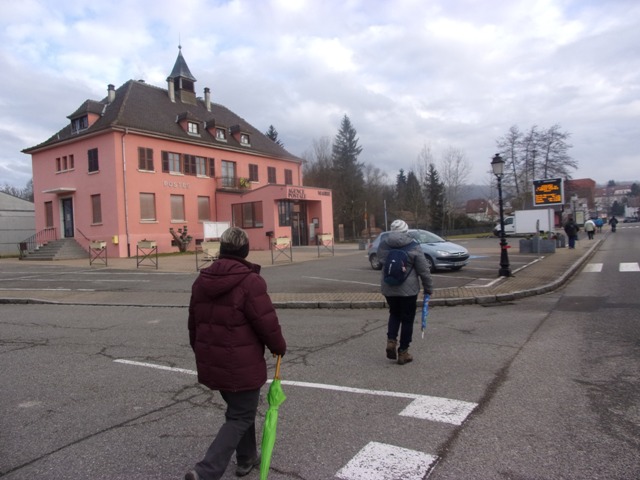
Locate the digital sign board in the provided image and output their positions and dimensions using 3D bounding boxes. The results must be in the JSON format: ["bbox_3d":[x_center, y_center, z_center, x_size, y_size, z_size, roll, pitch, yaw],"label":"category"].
[{"bbox_3d":[11.792,-2.472,23.800,1.580,1.300,0.220,-1,1,36],"label":"digital sign board"}]

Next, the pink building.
[{"bbox_3d":[-9.438,-7.386,36.359,16.532,16.300,19.460,-1,1,34],"label":"pink building"}]

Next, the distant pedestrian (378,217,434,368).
[{"bbox_3d":[0.987,0.623,5.483,0.600,1.680,0.580,-2,1,12],"label":"distant pedestrian"}]

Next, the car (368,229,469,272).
[{"bbox_3d":[3.540,0.359,16.889,1.680,1.440,3.850,-3,1,-37],"label":"car"}]

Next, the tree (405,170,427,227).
[{"bbox_3d":[16.327,-6.321,79.886,3.800,11.200,3.800,-2,1,0],"label":"tree"}]

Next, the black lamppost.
[{"bbox_3d":[5.241,-0.707,13.364,0.420,3.550,0.420,-1,1,36],"label":"black lamppost"}]

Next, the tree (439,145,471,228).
[{"bbox_3d":[21.855,-8.040,75.854,4.900,14.400,4.900,-2,1,0],"label":"tree"}]

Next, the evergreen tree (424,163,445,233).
[{"bbox_3d":[18.202,-6.467,73.882,3.400,11.600,3.400,-2,1,0],"label":"evergreen tree"}]

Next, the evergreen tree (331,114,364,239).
[{"bbox_3d":[3.254,-8.282,61.831,4.600,16.600,4.600,-2,1,0],"label":"evergreen tree"}]

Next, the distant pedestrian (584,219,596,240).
[{"bbox_3d":[20.746,-0.798,35.483,0.700,1.650,0.550,-1,1,33],"label":"distant pedestrian"}]

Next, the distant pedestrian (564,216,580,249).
[{"bbox_3d":[13.735,-0.380,25.182,0.700,1.740,0.500,-1,1,33],"label":"distant pedestrian"}]

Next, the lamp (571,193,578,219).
[{"bbox_3d":[19.797,-1.724,35.964,0.420,3.550,0.420,-1,1,36],"label":"lamp"}]

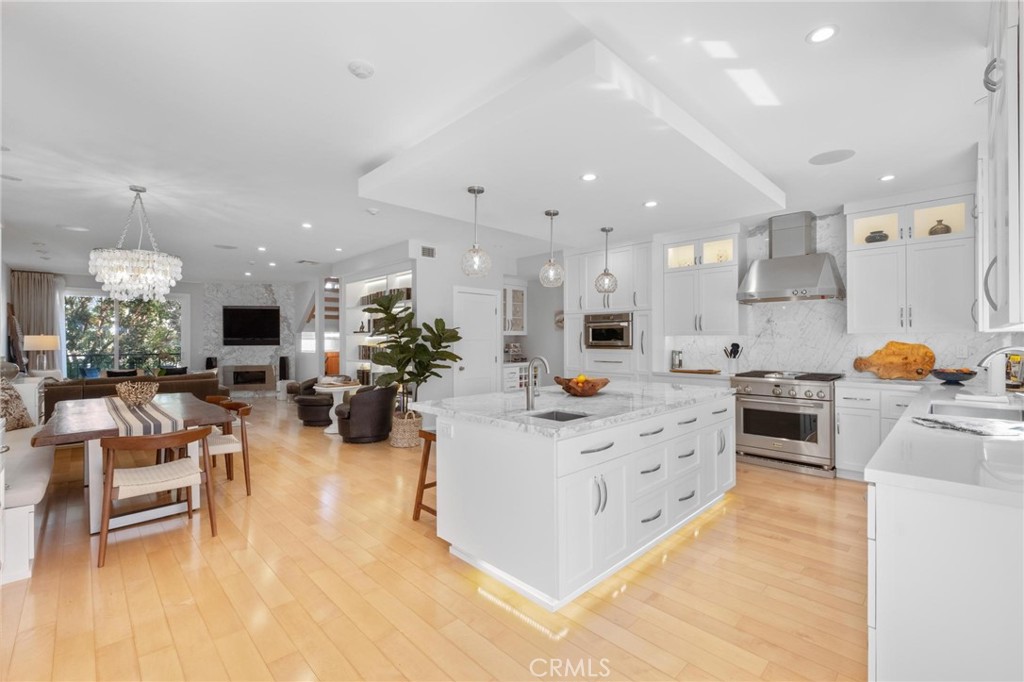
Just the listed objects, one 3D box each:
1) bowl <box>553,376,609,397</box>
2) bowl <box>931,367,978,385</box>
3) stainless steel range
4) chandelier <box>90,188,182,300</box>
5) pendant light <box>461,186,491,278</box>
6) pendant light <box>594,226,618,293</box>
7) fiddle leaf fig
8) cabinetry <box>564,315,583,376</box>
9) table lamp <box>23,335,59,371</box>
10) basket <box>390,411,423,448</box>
[{"bbox_3d":[0.528,0.330,3.220,0.410,0.150,0.370,0,0,0],"label":"bowl"},{"bbox_3d":[3.893,0.321,3.750,0.275,0.120,0.275,0,0,-44],"label":"bowl"},{"bbox_3d":[2.942,0.837,4.544,0.700,0.940,0.914,0,0,-44],"label":"stainless steel range"},{"bbox_3d":[-3.237,-0.833,3.687,0.610,0.980,0.610,0,0,-44],"label":"chandelier"},{"bbox_3d":[-0.278,-0.842,3.280,0.230,0.700,0.230,0,0,0],"label":"pendant light"},{"bbox_3d":[1.006,-0.848,4.503,0.240,0.690,0.240,0,0,0],"label":"pendant light"},{"bbox_3d":[-1.230,0.139,5.430,1.150,1.550,1.000,0,0,0],"label":"fiddle leaf fig"},{"bbox_3d":[0.917,0.036,6.265,0.360,0.850,0.040,0,0,45],"label":"cabinetry"},{"bbox_3d":[-8.382,0.199,7.597,0.330,0.650,0.430,0,0,45],"label":"table lamp"},{"bbox_3d":[-1.345,1.104,5.450,0.390,0.430,0.390,0,0,0],"label":"basket"}]

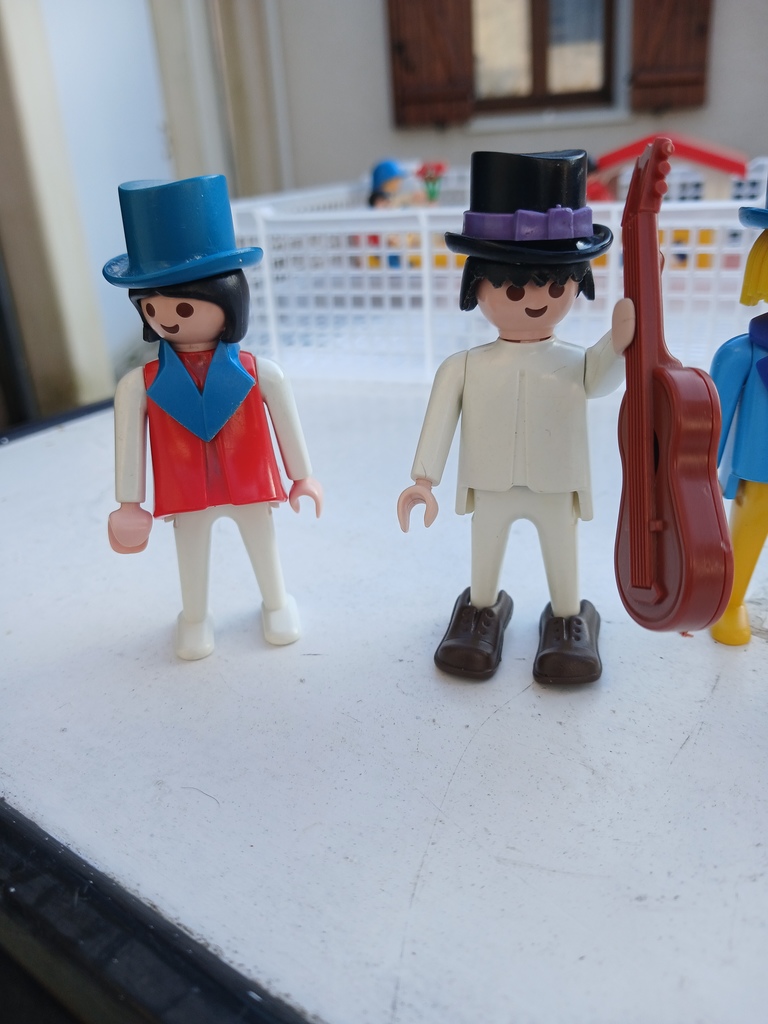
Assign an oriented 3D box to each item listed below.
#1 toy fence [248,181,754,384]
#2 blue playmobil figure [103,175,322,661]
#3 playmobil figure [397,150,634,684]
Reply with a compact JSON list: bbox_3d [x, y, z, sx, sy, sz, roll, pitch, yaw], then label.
[{"bbox_3d":[0.083,-0.126,0.413,0.253,0.083,0.172,5,23,20],"label":"toy fence"},{"bbox_3d":[-0.033,-0.016,0.151,0.042,0.086,0.028,-8,22,-10],"label":"blue playmobil figure"},{"bbox_3d":[0.023,-0.016,0.142,0.040,0.087,0.031,2,22,14],"label":"playmobil figure"}]

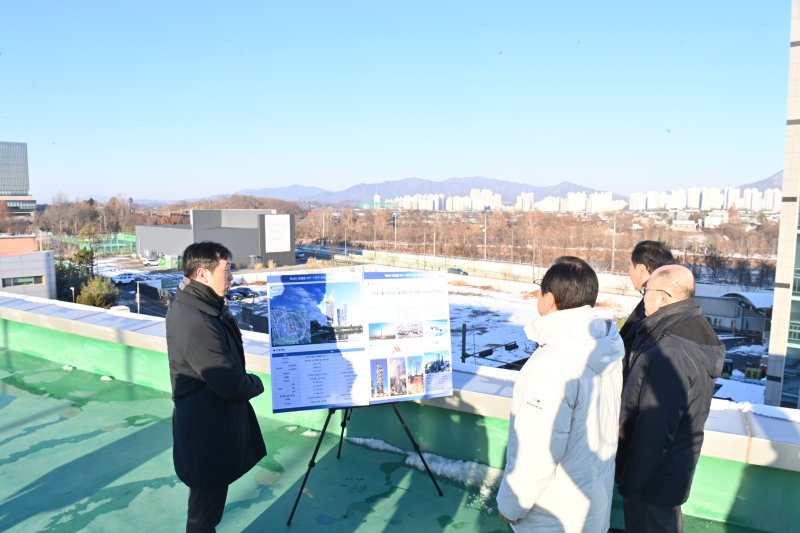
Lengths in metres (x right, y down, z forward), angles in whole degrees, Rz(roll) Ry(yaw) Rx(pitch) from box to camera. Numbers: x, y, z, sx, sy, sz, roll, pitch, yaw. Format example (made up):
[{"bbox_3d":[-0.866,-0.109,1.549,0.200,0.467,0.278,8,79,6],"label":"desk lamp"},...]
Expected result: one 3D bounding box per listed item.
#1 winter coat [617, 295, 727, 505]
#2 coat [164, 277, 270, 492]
[{"bbox_3d":[1.170,0.550,2.340,0.440,0.830,0.540,5,8,40],"label":"winter coat"},{"bbox_3d":[-0.855,0.500,2.450,0.450,0.910,0.520,-2,7,-18],"label":"coat"}]

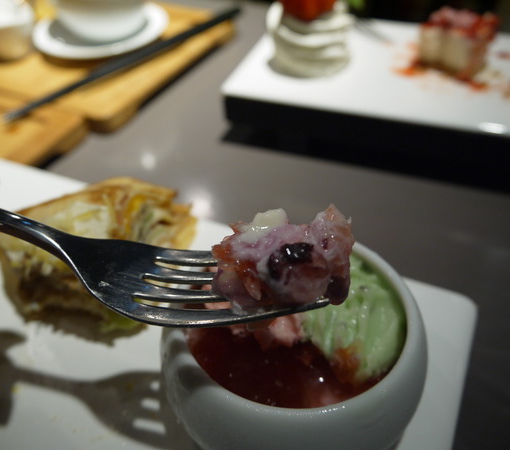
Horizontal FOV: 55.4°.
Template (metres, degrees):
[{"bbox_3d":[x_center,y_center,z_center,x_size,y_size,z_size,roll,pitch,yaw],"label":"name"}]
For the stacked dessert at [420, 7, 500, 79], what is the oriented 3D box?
[{"bbox_3d":[0.165,-0.149,0.399,0.049,0.036,0.033,30,55,27],"label":"stacked dessert"}]

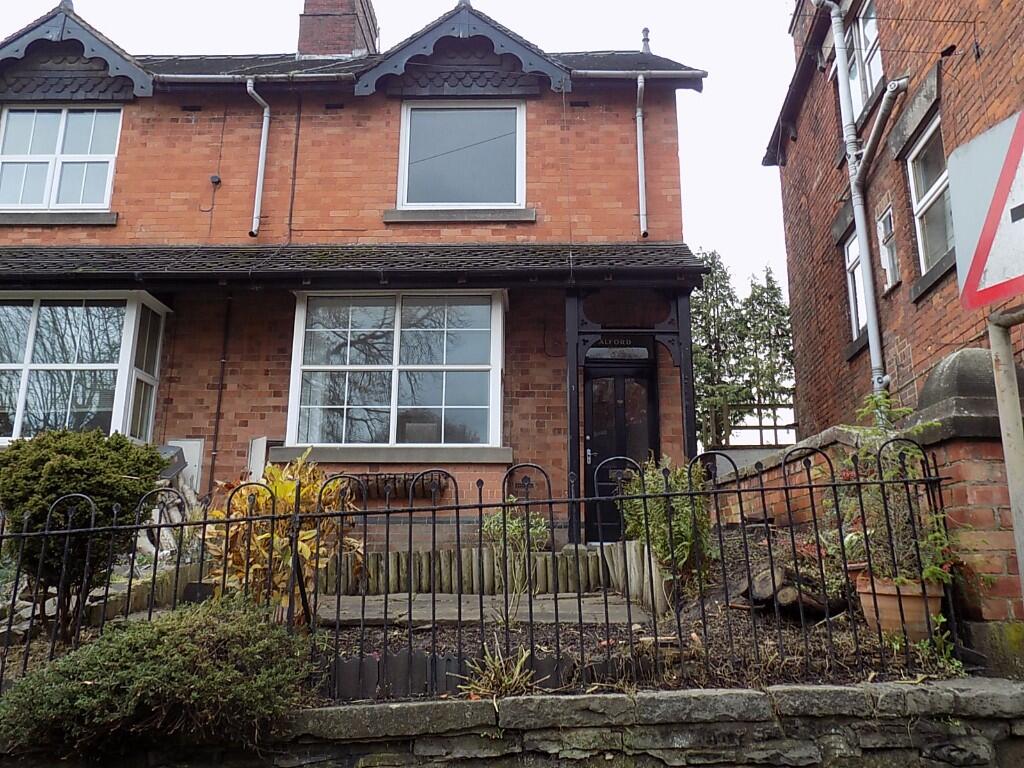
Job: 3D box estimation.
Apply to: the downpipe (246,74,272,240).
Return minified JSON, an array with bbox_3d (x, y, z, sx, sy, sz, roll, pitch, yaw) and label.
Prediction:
[{"bbox_3d":[-3.002,-2.634,9.278,0.262,1.983,0.220,0,-14,1],"label":"downpipe"}]

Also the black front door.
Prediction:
[{"bbox_3d":[1.175,0.735,8.709,0.795,1.965,0.080,0,-14,1],"label":"black front door"}]

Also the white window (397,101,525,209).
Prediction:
[{"bbox_3d":[-0.575,-2.688,9.436,1.481,1.399,0.100,0,-14,1],"label":"white window"}]

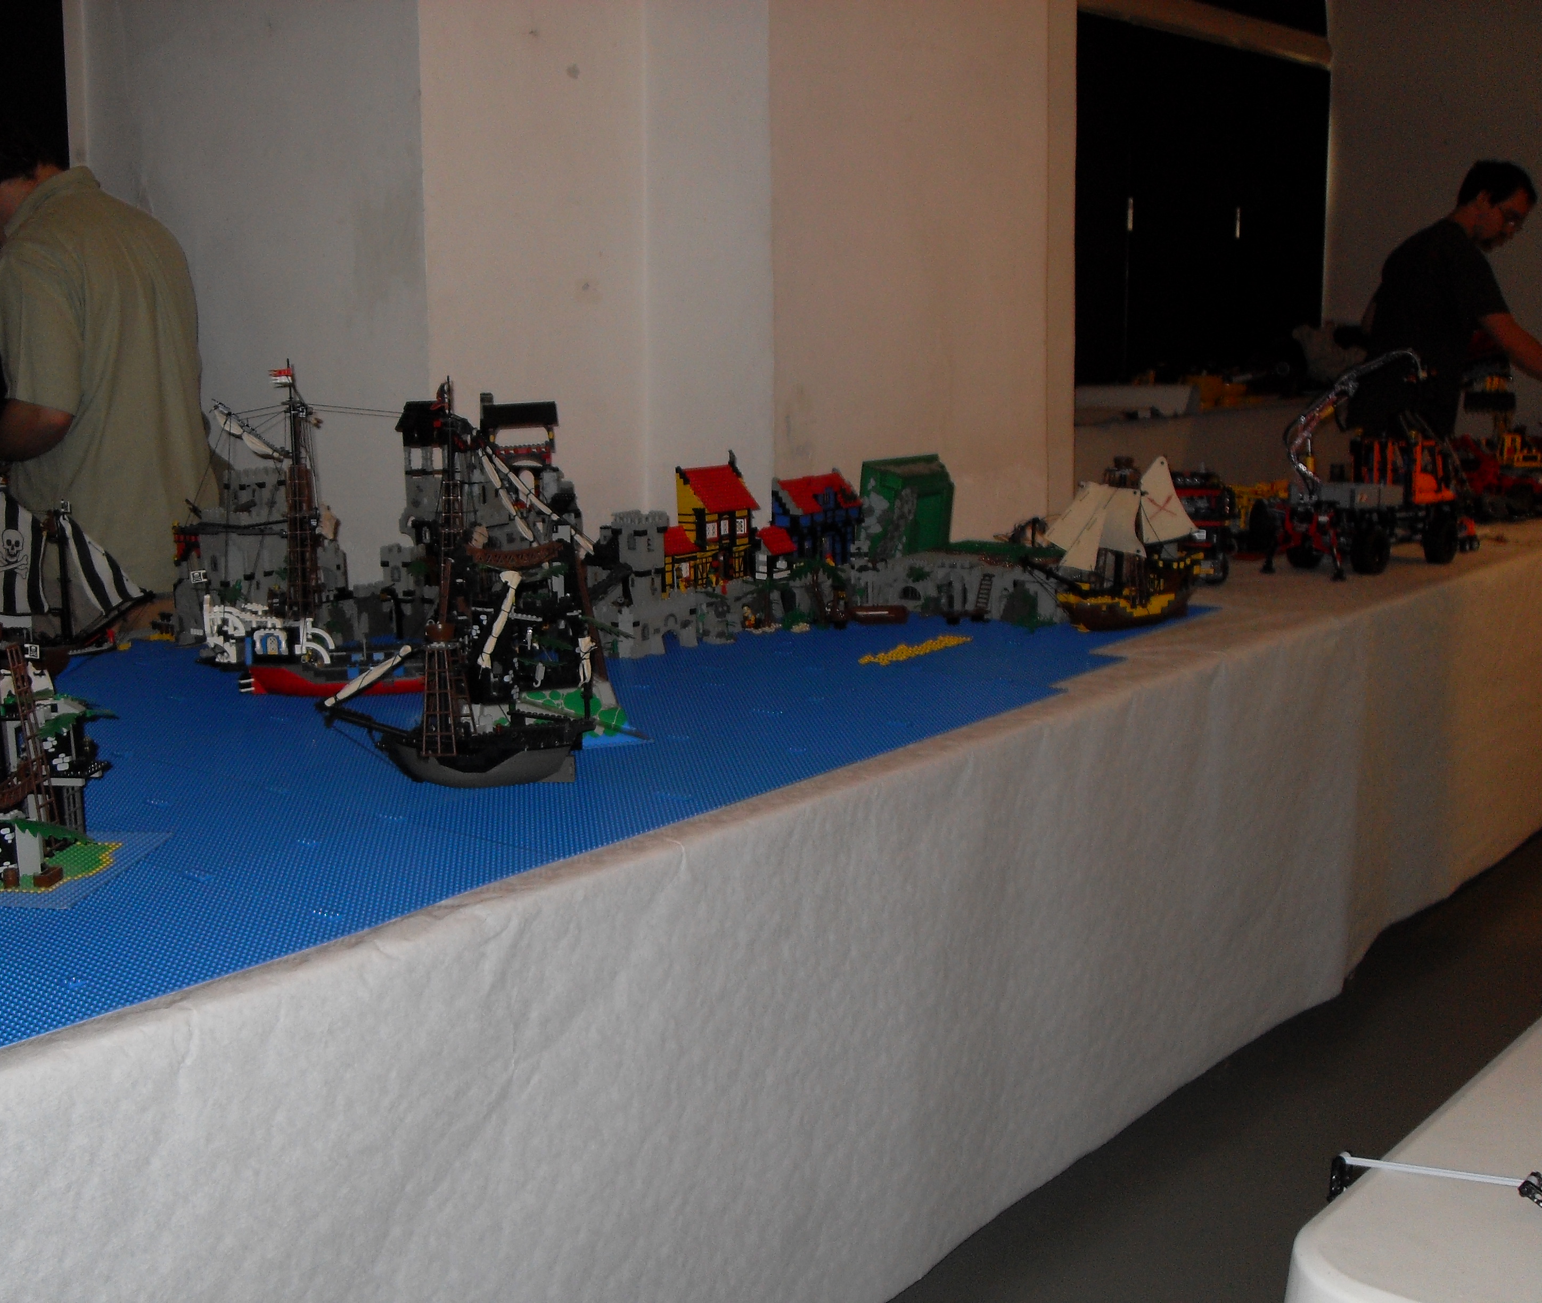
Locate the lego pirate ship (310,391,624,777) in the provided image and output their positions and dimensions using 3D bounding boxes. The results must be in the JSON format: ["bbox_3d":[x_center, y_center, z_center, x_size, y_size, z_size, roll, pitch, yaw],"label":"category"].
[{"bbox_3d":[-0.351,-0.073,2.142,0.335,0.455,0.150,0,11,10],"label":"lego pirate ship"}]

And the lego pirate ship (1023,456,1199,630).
[{"bbox_3d":[0.559,-0.177,3.026,0.350,0.280,0.160,-7,12,-27],"label":"lego pirate ship"}]

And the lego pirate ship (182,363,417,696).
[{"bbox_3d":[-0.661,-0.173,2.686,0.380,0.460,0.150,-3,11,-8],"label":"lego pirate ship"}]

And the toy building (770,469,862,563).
[{"bbox_3d":[0.081,-0.247,3.265,0.090,0.160,0.165,7,14,37],"label":"toy building"}]

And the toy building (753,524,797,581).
[{"bbox_3d":[0.007,-0.168,3.091,0.055,0.090,0.070,7,14,37],"label":"toy building"}]

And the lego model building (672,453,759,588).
[{"bbox_3d":[-0.094,-0.223,3.070,0.080,0.215,0.140,7,14,37],"label":"lego model building"}]

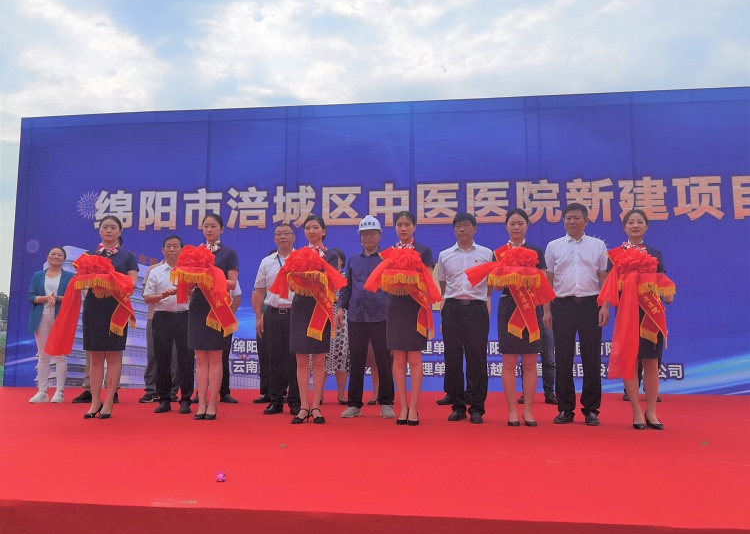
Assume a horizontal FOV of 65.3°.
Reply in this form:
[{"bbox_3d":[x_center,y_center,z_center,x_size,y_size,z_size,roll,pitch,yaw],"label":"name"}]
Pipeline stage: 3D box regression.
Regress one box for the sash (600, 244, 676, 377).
[{"bbox_3d":[1.924,0.329,4.303,0.530,0.940,0.450,-1,-6,12],"label":"sash"}]

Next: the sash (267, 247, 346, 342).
[{"bbox_3d":[-0.522,0.202,4.519,0.560,0.705,0.420,-1,-6,12],"label":"sash"}]

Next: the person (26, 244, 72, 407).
[{"bbox_3d":[-3.419,0.593,6.153,0.500,1.634,0.380,2,-7,-15],"label":"person"}]

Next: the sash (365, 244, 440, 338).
[{"bbox_3d":[0.219,0.193,4.500,0.560,0.688,0.420,-1,-6,12],"label":"sash"}]

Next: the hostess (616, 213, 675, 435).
[{"bbox_3d":[2.020,0.385,4.458,0.510,1.682,0.420,-1,-6,12],"label":"hostess"}]

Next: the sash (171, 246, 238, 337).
[{"bbox_3d":[-1.387,0.196,4.758,0.500,0.728,0.420,-2,-7,15],"label":"sash"}]

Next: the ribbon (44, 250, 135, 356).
[{"bbox_3d":[-2.352,0.298,4.834,0.680,0.817,0.450,-1,-6,8],"label":"ribbon"}]

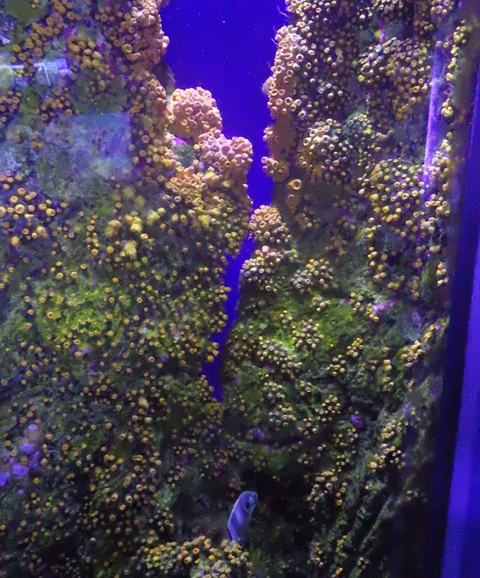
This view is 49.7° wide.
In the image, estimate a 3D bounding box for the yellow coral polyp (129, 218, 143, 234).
[{"bbox_3d":[-0.202,-0.123,1.000,0.026,0.029,0.025,1,8,-6],"label":"yellow coral polyp"}]

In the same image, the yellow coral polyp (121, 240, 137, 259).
[{"bbox_3d":[-0.215,-0.076,1.000,0.029,0.037,0.030,1,8,-6],"label":"yellow coral polyp"}]

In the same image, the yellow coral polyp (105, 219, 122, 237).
[{"bbox_3d":[-0.244,-0.117,1.000,0.033,0.033,0.030,1,8,-6],"label":"yellow coral polyp"}]

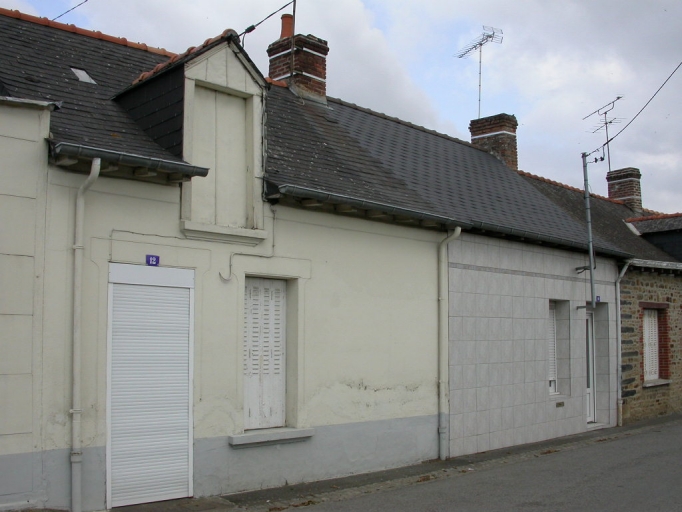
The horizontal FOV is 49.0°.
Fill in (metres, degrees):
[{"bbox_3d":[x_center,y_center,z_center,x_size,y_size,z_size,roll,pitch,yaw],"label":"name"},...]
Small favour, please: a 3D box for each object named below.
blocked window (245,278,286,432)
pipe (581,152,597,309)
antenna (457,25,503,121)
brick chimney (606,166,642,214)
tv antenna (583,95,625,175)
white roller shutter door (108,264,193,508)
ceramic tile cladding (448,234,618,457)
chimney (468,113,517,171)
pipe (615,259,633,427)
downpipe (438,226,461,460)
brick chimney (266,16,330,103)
[{"bbox_3d":[-0.850,1.070,8.243,0.148,1.648,0.775,-5,-8,43],"label":"blocked window"},{"bbox_3d":[4.441,-0.451,13.361,0.090,2.738,0.090,-5,-4,43],"label":"pipe"},{"bbox_3d":[3.204,-4.144,17.593,0.523,1.915,1.709,2,-6,-21],"label":"antenna"},{"bbox_3d":[8.188,-1.870,21.572,0.781,1.193,0.627,-5,-8,43],"label":"brick chimney"},{"bbox_3d":[7.458,-3.347,21.324,0.553,1.756,2.215,1,-6,-7],"label":"tv antenna"},{"bbox_3d":[-1.782,1.198,7.041,0.135,2.220,0.947,-5,-8,43],"label":"white roller shutter door"},{"bbox_3d":[3.484,1.483,12.675,0.123,3.216,5.781,-5,-8,43],"label":"ceramic tile cladding"},{"bbox_3d":[3.545,-2.550,17.327,0.959,1.236,0.560,-5,-8,43],"label":"chimney"},{"bbox_3d":[5.565,1.679,14.583,0.369,3.229,0.111,-5,-8,43],"label":"pipe"},{"bbox_3d":[1.542,1.192,10.298,0.388,3.192,0.111,-5,-8,43],"label":"downpipe"},{"bbox_3d":[-0.738,-3.299,12.720,0.824,1.421,0.695,-5,-8,43],"label":"brick chimney"}]

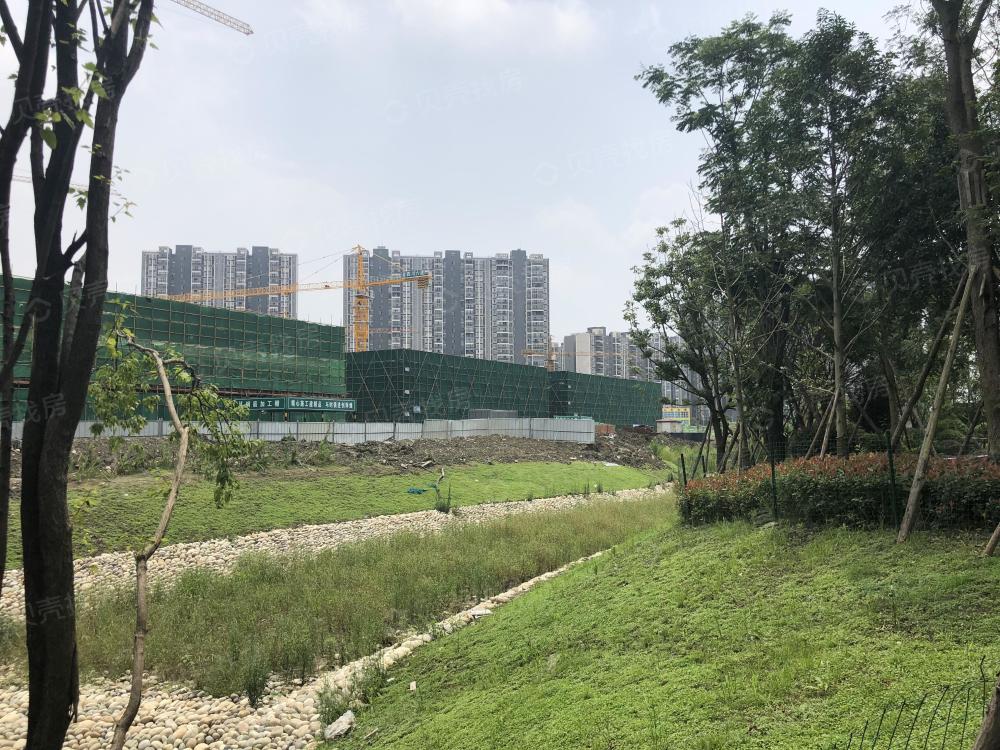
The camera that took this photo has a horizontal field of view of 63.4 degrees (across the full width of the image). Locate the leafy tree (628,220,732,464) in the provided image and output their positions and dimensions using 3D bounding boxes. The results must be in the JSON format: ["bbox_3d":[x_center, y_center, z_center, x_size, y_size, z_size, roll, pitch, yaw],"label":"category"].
[{"bbox_3d":[3.869,-0.575,17.150,2.350,5.470,2.300,-1,-3,13],"label":"leafy tree"}]

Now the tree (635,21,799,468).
[{"bbox_3d":[4.666,-2.854,17.273,3.450,9.950,3.300,-1,-3,15],"label":"tree"}]

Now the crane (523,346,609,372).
[{"bbox_3d":[21.040,1.710,230.000,30.000,25.000,2.500,1,-3,-11],"label":"crane"}]

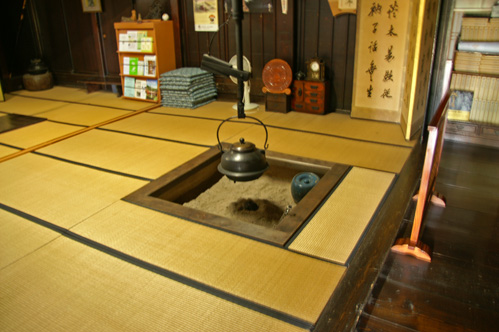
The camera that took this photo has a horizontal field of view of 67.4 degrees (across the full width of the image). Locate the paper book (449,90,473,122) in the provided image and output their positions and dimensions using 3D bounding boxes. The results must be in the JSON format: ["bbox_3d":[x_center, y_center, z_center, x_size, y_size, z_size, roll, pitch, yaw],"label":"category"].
[{"bbox_3d":[2.179,-0.618,3.859,0.192,0.309,0.030,11,27,29],"label":"paper book"}]

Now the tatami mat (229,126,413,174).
[{"bbox_3d":[0.584,-0.169,3.421,1.582,0.045,0.624,11,27,29],"label":"tatami mat"}]

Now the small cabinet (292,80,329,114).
[{"bbox_3d":[0.729,-0.832,4.415,0.420,0.372,0.192,11,27,29],"label":"small cabinet"}]

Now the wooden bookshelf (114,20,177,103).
[{"bbox_3d":[-1.517,-1.508,5.403,0.804,1.038,0.444,11,27,29],"label":"wooden bookshelf"}]

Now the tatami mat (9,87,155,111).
[{"bbox_3d":[-2.635,-1.096,5.947,3.072,0.045,0.756,11,27,29],"label":"tatami mat"}]

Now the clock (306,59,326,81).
[{"bbox_3d":[0.755,-1.109,4.262,0.174,0.254,0.132,11,27,29],"label":"clock"}]

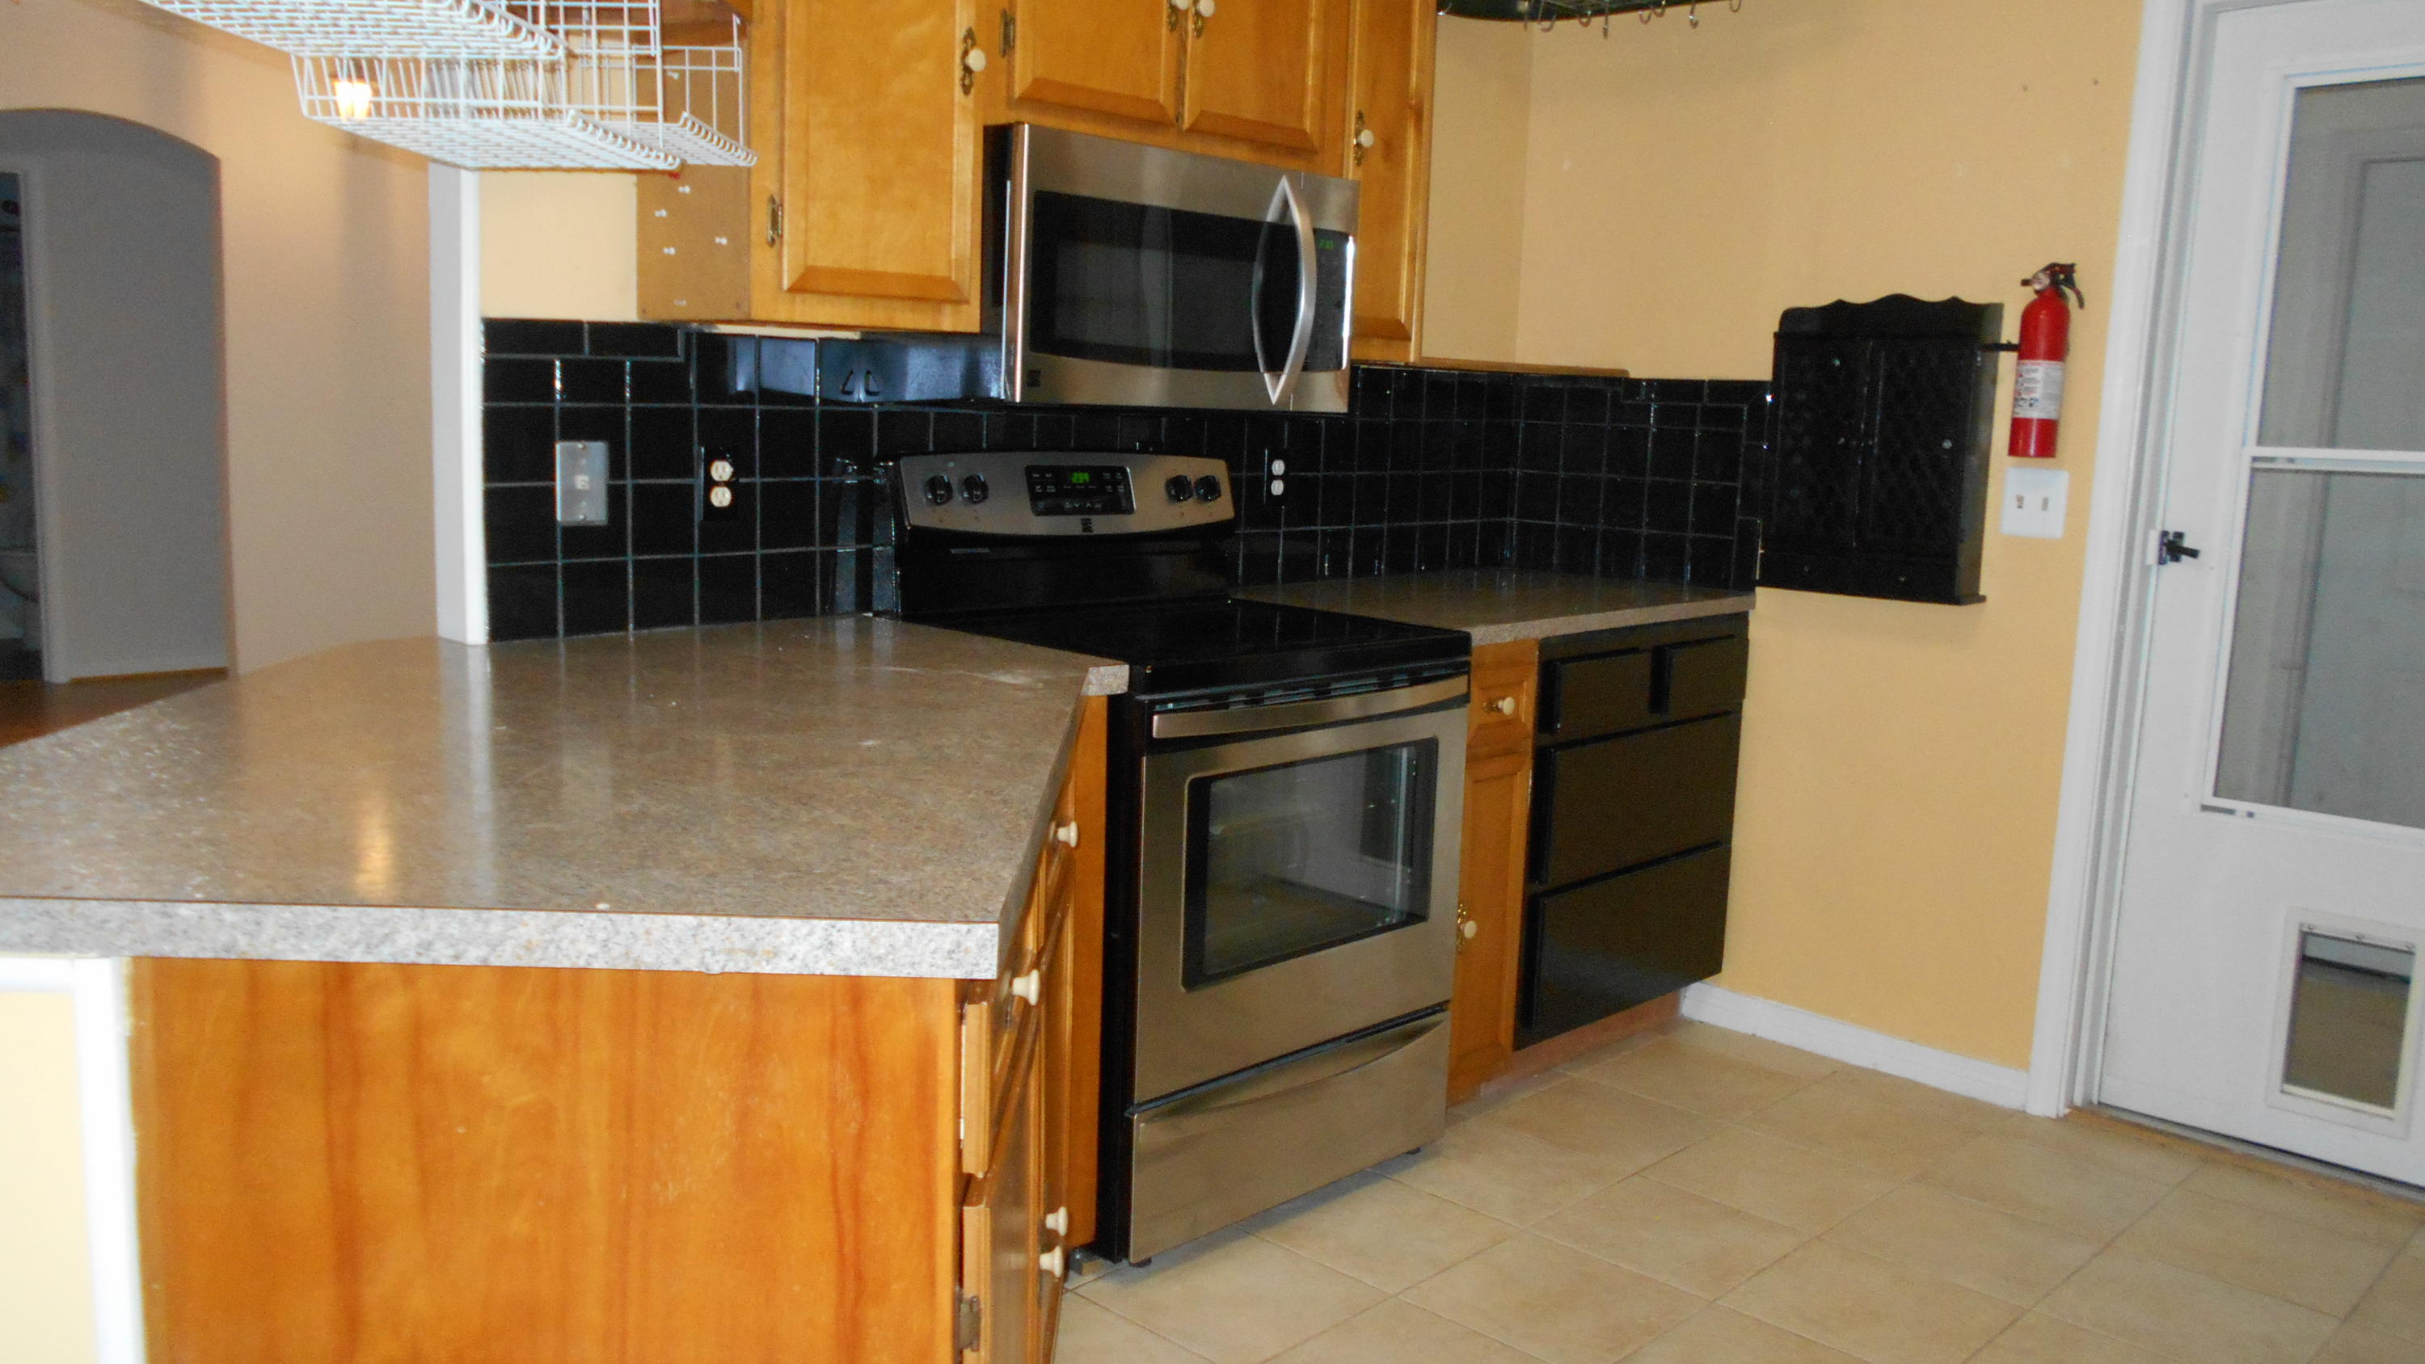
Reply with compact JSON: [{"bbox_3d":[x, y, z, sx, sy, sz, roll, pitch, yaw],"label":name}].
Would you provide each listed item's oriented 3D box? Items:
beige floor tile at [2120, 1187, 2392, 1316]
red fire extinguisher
[{"bbox_3d":[1.672,0.915,2.929,0.328,0.010,0.328,10,11,44],"label":"beige floor tile"},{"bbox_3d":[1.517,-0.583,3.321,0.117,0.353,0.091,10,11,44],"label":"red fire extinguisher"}]

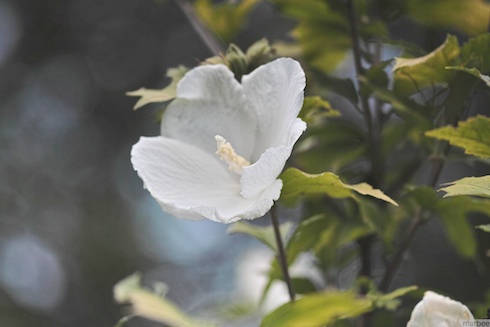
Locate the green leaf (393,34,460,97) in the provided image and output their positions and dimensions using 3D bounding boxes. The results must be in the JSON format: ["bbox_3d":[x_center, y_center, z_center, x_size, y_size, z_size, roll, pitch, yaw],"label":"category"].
[{"bbox_3d":[0.089,-0.048,1.050,0.035,0.028,0.026,-6,18,-20],"label":"green leaf"}]

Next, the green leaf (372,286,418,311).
[{"bbox_3d":[0.072,0.065,1.030,0.022,0.011,0.015,-17,0,0],"label":"green leaf"}]

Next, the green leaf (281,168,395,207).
[{"bbox_3d":[0.044,0.012,1.030,0.060,0.019,0.030,9,8,6],"label":"green leaf"}]

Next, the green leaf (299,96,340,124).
[{"bbox_3d":[0.036,-0.026,1.050,0.025,0.015,0.020,1,6,7],"label":"green leaf"}]

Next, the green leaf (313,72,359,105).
[{"bbox_3d":[0.047,-0.038,1.100,0.028,0.016,0.022,17,0,0],"label":"green leaf"}]

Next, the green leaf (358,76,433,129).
[{"bbox_3d":[0.077,-0.031,1.090,0.045,0.016,0.024,35,0,0],"label":"green leaf"}]

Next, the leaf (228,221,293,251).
[{"bbox_3d":[0.008,0.036,1.060,0.034,0.016,0.024,-1,6,-10],"label":"leaf"}]

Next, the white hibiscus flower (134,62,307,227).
[{"bbox_3d":[-0.012,-0.010,1.000,0.078,0.076,0.055,-32,-36,14],"label":"white hibiscus flower"}]

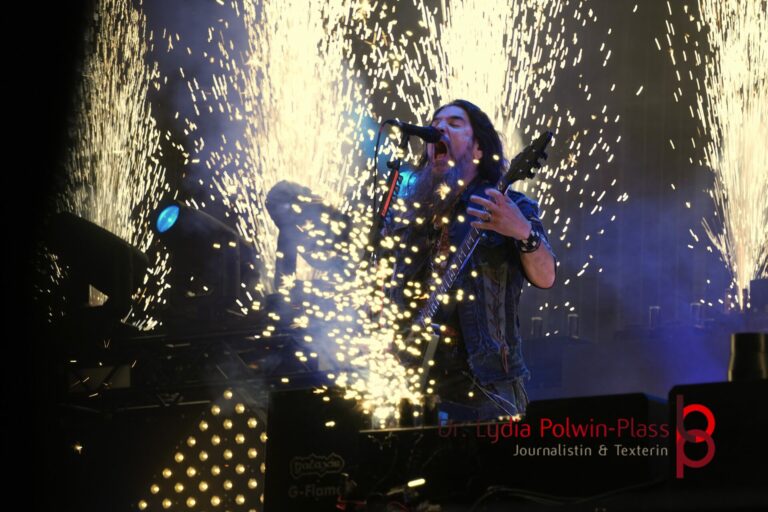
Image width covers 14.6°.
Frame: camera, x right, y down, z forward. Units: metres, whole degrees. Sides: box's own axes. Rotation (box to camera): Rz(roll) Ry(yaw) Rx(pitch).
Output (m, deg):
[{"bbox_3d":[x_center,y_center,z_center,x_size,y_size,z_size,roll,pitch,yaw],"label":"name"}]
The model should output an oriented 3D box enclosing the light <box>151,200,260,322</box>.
[{"bbox_3d":[-0.861,0.026,14.500,0.470,0.580,0.370,5,-9,-30],"label":"light"}]

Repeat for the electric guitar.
[{"bbox_3d":[0.185,0.077,8.750,0.080,1.120,0.420,14,29,-32],"label":"electric guitar"}]

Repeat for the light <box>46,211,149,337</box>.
[{"bbox_3d":[-1.362,0.083,14.300,0.470,0.590,0.370,5,-9,-30],"label":"light"}]

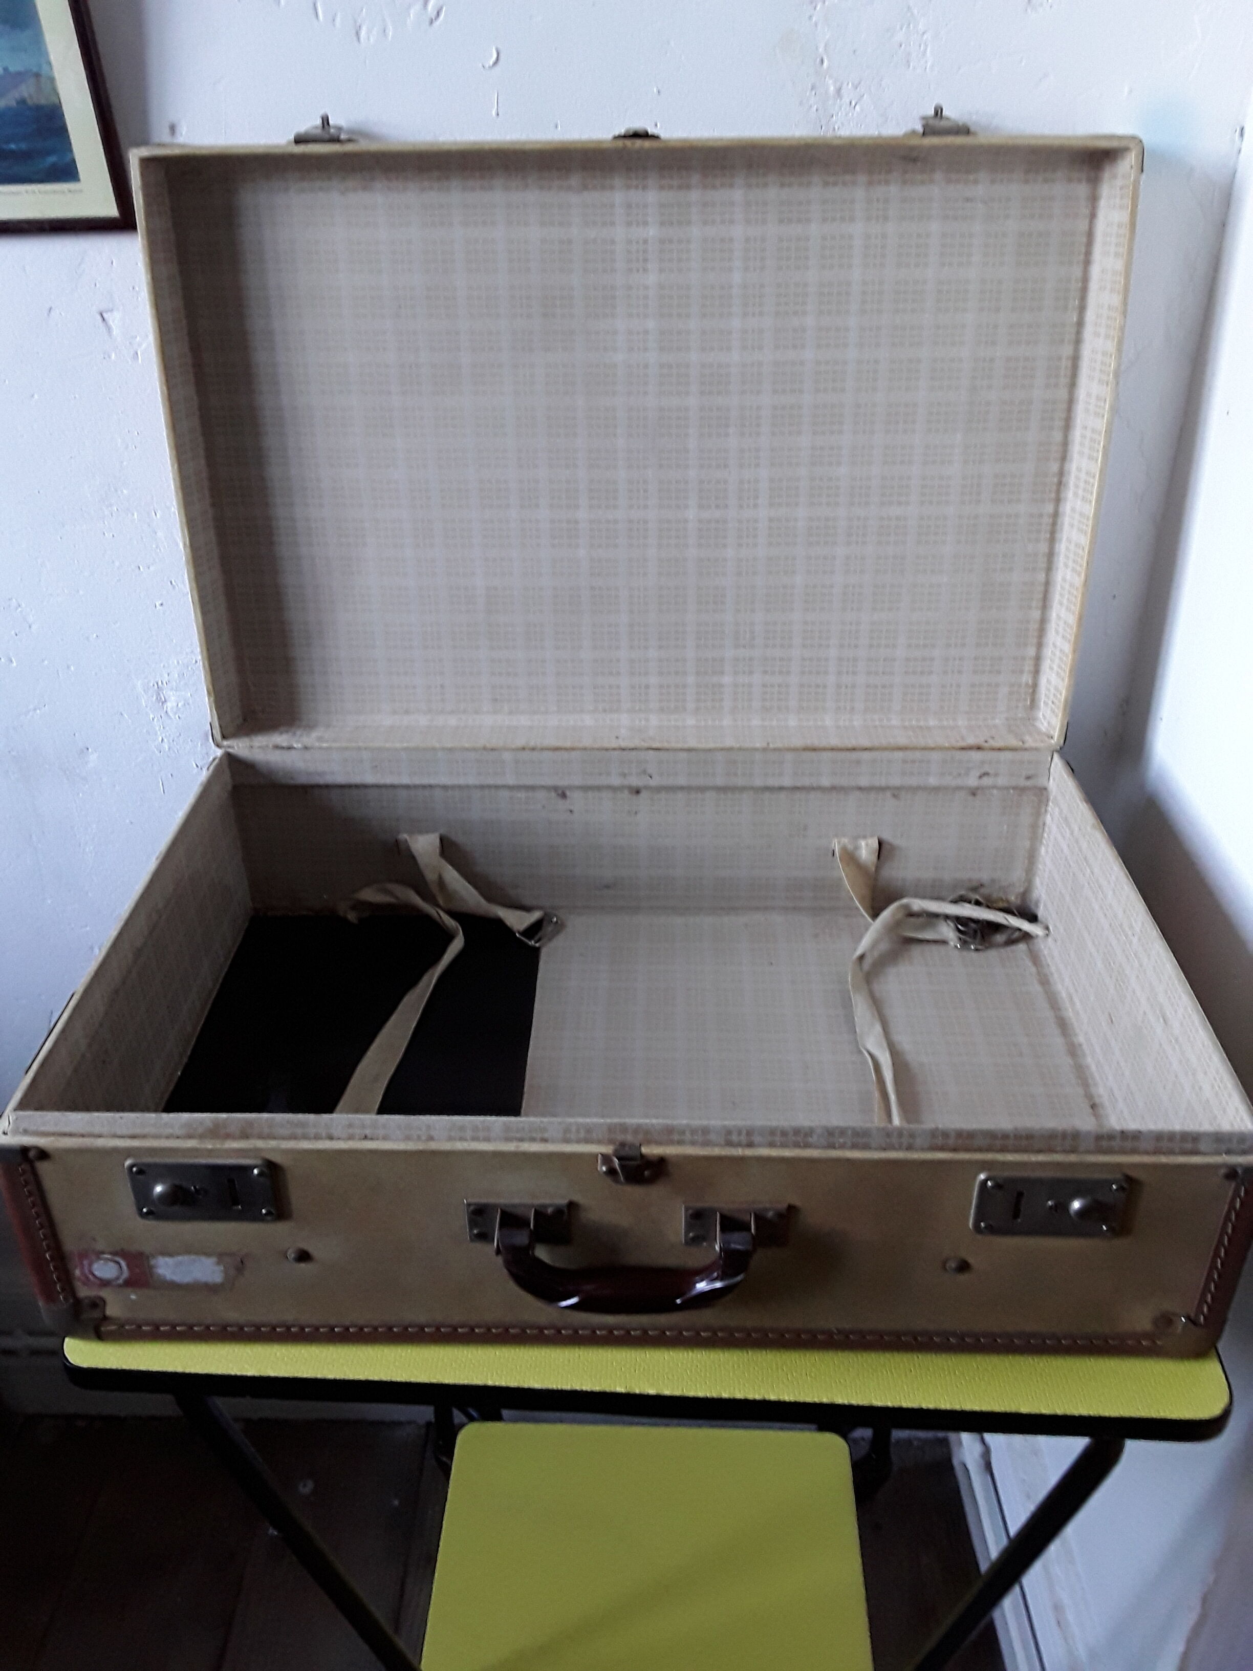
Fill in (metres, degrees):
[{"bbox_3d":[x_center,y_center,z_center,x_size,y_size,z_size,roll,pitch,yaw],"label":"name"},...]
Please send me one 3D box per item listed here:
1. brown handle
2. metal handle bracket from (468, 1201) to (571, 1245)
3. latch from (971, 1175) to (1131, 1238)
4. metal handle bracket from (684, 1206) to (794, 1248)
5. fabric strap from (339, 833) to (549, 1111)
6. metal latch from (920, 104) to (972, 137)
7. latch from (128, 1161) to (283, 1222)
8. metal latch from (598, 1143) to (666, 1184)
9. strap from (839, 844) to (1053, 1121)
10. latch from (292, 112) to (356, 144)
[{"bbox_3d":[0.000,0.210,0.631,0.122,0.048,0.021,0,33,2],"label":"brown handle"},{"bbox_3d":[-0.053,0.193,0.632,0.050,0.028,0.014,0,33,2],"label":"metal handle bracket"},{"bbox_3d":[0.201,0.179,0.615,0.070,0.039,0.010,0,33,2],"label":"latch"},{"bbox_3d":[0.052,0.194,0.628,0.050,0.028,0.014,0,33,2],"label":"metal handle bracket"},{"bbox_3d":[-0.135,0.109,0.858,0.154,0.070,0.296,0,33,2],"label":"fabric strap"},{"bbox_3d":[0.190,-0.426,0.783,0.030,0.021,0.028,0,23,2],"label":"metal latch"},{"bbox_3d":[-0.206,0.176,0.630,0.068,0.040,0.010,0,33,2],"label":"latch"},{"bbox_3d":[0.001,0.157,0.610,0.030,0.023,0.010,0,33,2],"label":"metal latch"},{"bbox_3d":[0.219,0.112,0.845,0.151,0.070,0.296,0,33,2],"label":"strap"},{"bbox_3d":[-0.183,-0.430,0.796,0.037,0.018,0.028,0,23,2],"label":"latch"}]

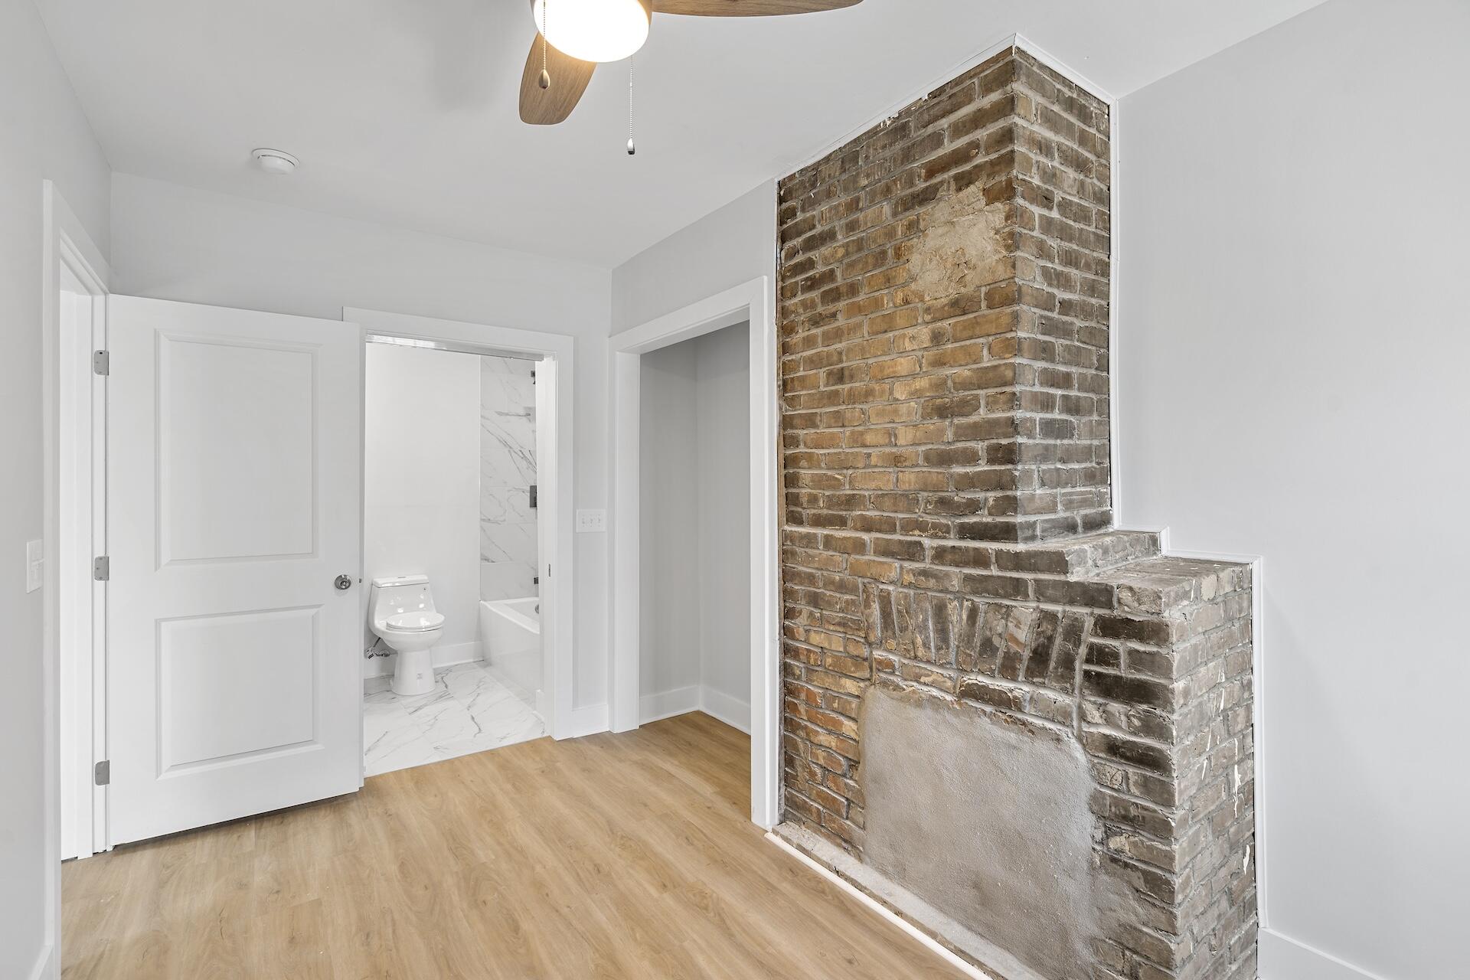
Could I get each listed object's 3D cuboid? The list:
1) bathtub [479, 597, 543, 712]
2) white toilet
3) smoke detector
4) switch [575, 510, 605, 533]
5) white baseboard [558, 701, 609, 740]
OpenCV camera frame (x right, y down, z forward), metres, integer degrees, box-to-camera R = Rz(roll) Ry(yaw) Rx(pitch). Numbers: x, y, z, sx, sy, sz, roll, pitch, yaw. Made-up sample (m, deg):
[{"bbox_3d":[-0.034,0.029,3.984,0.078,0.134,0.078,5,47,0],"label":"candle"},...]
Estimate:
[{"bbox_3d":[-1.242,1.088,4.644,0.760,0.465,1.510,0,0,-33],"label":"bathtub"},{"bbox_3d":[-2.208,0.972,4.430,0.410,0.700,0.700,0,0,-36],"label":"white toilet"},{"bbox_3d":[-1.668,-1.188,2.376,0.145,0.045,0.145,0,0,-33],"label":"smoke detector"},{"bbox_3d":[-0.777,0.171,3.543,0.163,0.119,0.014,0,0,-33],"label":"switch"},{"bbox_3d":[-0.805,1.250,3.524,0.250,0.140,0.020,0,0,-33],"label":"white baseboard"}]

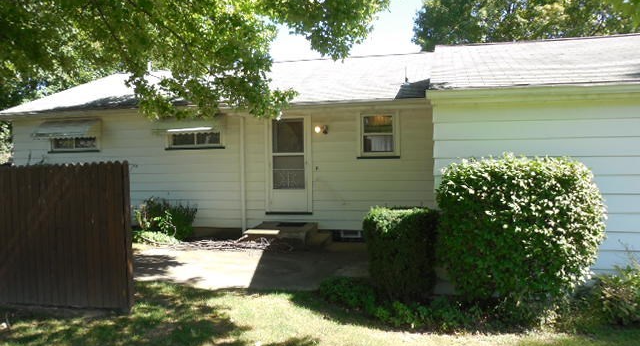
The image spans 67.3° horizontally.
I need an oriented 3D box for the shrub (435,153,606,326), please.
[{"bbox_3d":[2.225,0.728,5.360,1.680,1.780,1.400,-1,1,14],"label":"shrub"}]

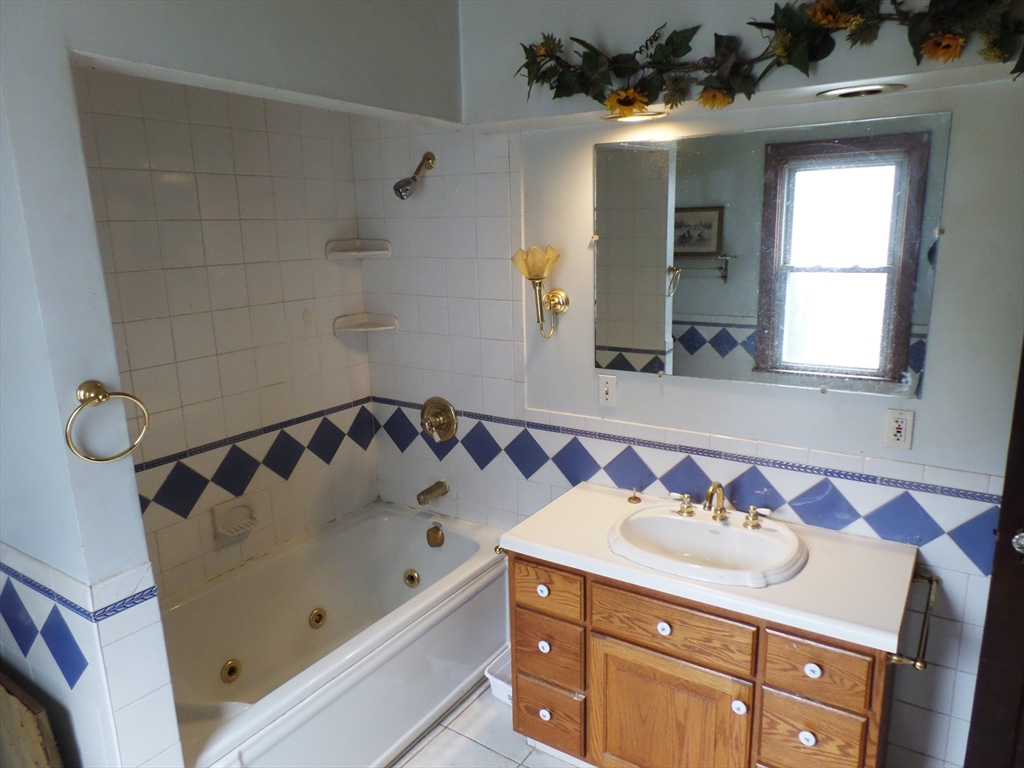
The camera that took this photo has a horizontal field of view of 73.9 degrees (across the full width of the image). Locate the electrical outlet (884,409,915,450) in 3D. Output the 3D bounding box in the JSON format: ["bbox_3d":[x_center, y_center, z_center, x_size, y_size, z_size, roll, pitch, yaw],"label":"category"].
[{"bbox_3d":[1.116,0.134,1.956,0.071,0.116,0.012,7,15,32],"label":"electrical outlet"}]

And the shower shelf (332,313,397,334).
[{"bbox_3d":[-0.635,-0.259,2.952,0.255,0.080,0.132,-4,14,-11],"label":"shower shelf"}]

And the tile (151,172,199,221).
[{"bbox_3d":[-1.115,-0.622,2.257,0.013,0.153,0.152,8,16,33],"label":"tile"}]

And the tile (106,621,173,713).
[{"bbox_3d":[-0.811,0.609,1.473,0.010,0.151,0.129,7,15,32],"label":"tile"}]

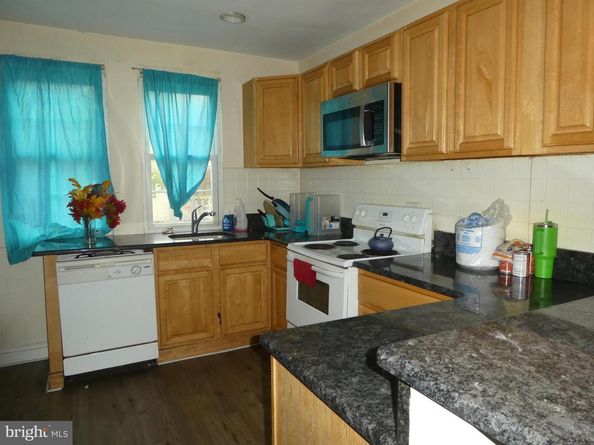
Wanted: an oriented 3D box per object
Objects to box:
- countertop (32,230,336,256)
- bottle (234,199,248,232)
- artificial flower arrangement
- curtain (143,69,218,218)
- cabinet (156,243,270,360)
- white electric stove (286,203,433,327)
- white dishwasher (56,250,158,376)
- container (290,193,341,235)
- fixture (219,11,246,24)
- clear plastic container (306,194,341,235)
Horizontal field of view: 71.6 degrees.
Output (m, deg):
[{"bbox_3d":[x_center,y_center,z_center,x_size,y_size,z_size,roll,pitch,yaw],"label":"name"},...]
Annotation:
[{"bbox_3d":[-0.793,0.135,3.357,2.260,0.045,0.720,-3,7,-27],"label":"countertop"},{"bbox_3d":[-0.493,-0.069,3.713,0.115,0.295,0.075,-2,7,-18],"label":"bottle"},{"bbox_3d":[-1.438,-0.141,2.968,0.350,0.380,0.380,-3,7,-27],"label":"artificial flower arrangement"},{"bbox_3d":[-0.963,-0.638,3.514,0.620,1.215,0.090,-3,7,-27],"label":"curtain"},{"bbox_3d":[-0.762,0.581,3.479,0.915,0.885,0.620,-3,7,-27],"label":"cabinet"},{"bbox_3d":[0.382,0.494,2.797,0.685,1.195,0.757,-3,7,-27],"label":"white electric stove"},{"bbox_3d":[-1.425,0.607,3.113,0.604,0.850,0.620,-3,7,-27],"label":"white dishwasher"},{"bbox_3d":[0.162,-0.082,3.577,0.220,0.330,0.470,-3,7,-27],"label":"container"},{"bbox_3d":[-0.450,-1.427,2.886,0.180,0.030,0.180,0,6,0],"label":"fixture"},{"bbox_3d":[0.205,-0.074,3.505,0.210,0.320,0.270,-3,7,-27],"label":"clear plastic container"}]

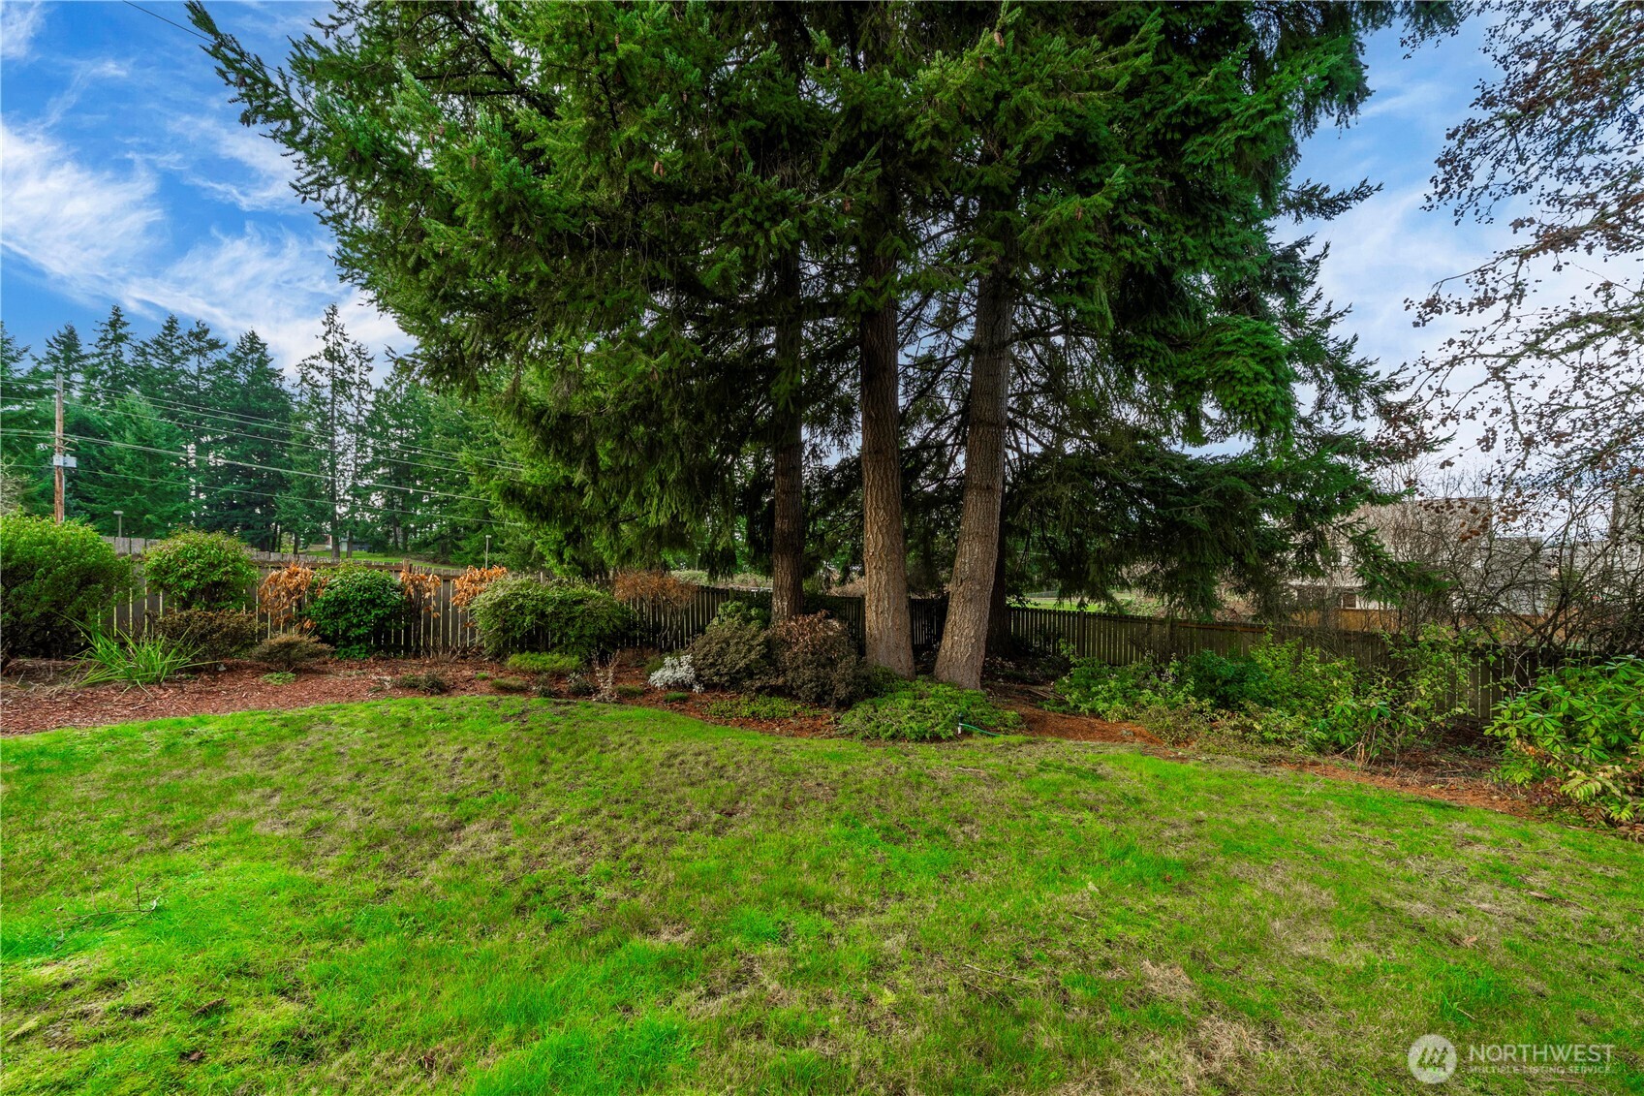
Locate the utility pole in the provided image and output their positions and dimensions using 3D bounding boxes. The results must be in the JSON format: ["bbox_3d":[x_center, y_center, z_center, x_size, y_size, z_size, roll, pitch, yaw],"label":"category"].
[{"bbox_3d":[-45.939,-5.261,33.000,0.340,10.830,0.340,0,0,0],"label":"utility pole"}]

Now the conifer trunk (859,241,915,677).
[{"bbox_3d":[1.279,-1.693,10.700,0.980,8.600,0.920,0,0,0],"label":"conifer trunk"}]

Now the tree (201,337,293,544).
[{"bbox_3d":[-58.685,-10.831,56.000,6.800,22.710,6.800,0,0,44],"label":"tree"}]

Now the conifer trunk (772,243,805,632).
[{"bbox_3d":[-0.795,-2.326,12.800,0.740,9.330,0.720,0,0,0],"label":"conifer trunk"}]

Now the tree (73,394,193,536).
[{"bbox_3d":[-55.971,-6.416,44.500,6.200,12.210,6.200,0,0,38],"label":"tree"}]

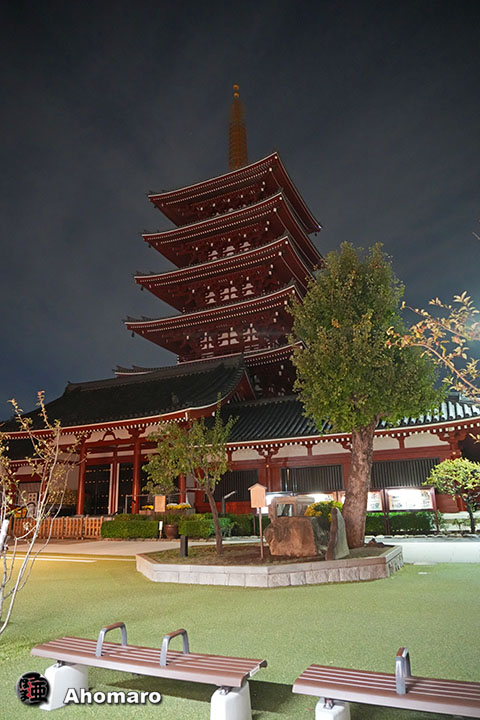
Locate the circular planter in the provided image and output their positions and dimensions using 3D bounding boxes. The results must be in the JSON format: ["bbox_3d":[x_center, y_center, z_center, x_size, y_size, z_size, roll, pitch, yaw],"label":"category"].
[{"bbox_3d":[-3.311,8.302,24.163,0.658,0.623,0.658,-1,-16,0],"label":"circular planter"}]

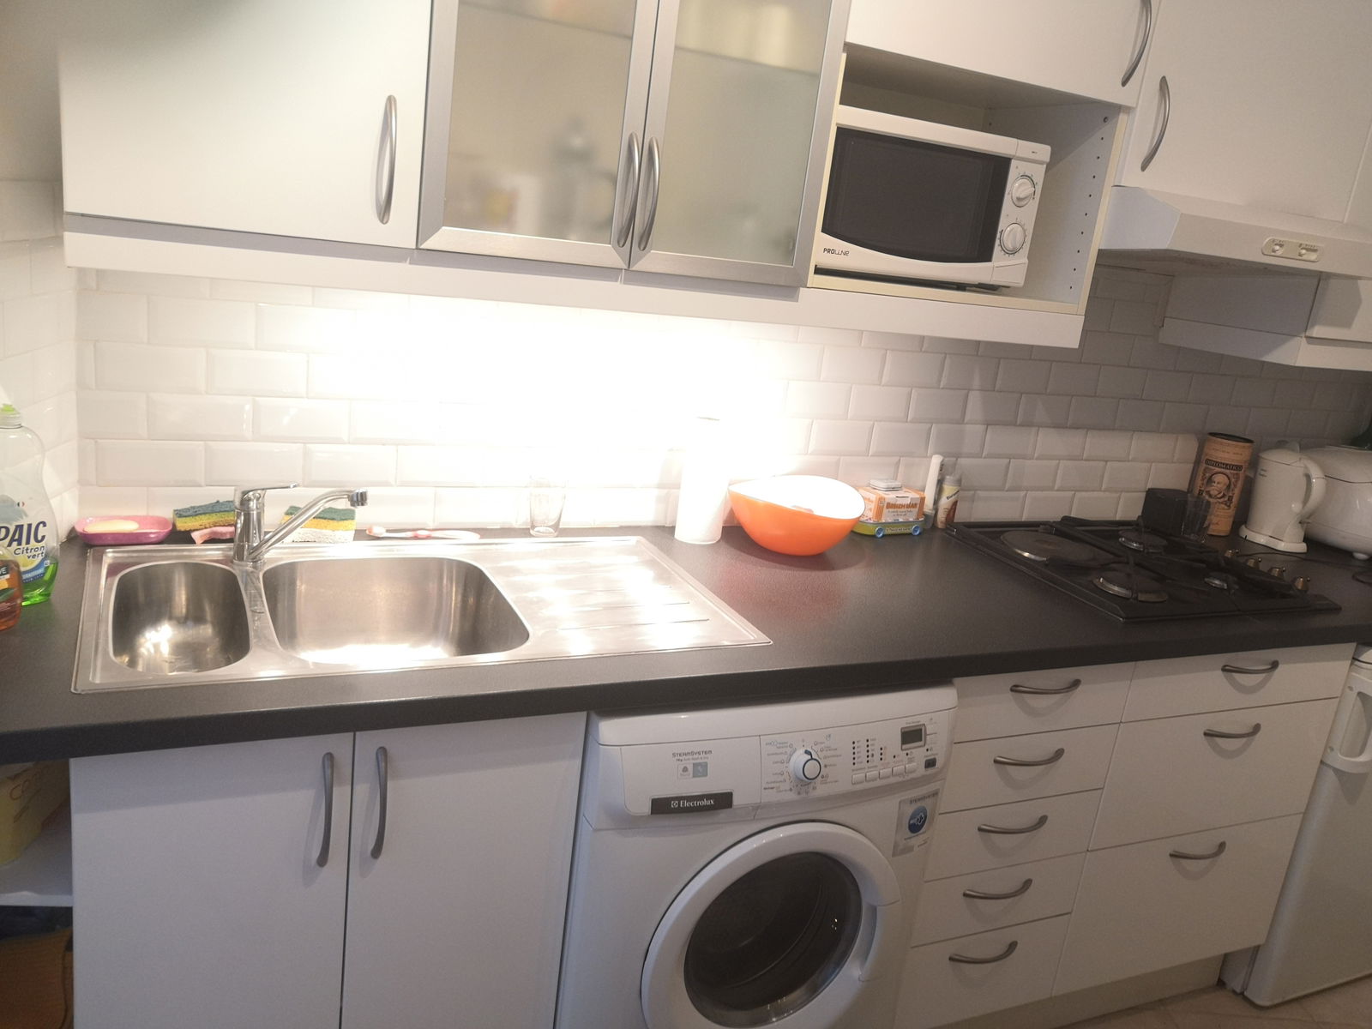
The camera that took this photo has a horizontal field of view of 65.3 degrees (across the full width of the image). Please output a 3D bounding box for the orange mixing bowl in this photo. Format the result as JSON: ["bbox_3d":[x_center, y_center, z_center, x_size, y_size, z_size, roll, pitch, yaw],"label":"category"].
[{"bbox_3d":[0.202,0.008,2.007,0.256,0.114,0.256,6,15,-2],"label":"orange mixing bowl"}]

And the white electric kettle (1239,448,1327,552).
[{"bbox_3d":[1.422,-0.041,2.532,0.140,0.225,0.200,0,16,-25],"label":"white electric kettle"}]

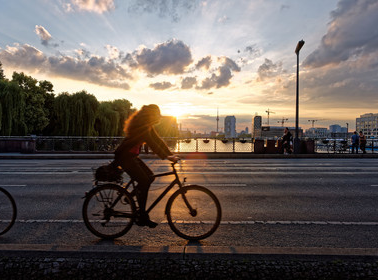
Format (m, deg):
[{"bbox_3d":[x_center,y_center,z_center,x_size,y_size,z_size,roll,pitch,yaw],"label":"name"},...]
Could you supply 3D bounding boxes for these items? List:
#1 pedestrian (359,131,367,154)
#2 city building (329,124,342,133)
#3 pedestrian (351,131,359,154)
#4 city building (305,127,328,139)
[{"bbox_3d":[12.650,0.200,20.300,0.420,1.640,0.500,0,1,15],"label":"pedestrian"},{"bbox_3d":[313.929,-17.143,600.000,27.000,31.000,27.000,1,1,30],"label":"city building"},{"bbox_3d":[12.235,0.191,20.600,0.550,1.680,0.380,0,1,9],"label":"pedestrian"},{"bbox_3d":[250.446,-12.768,550.000,42.000,22.000,32.000,0,1,23],"label":"city building"}]

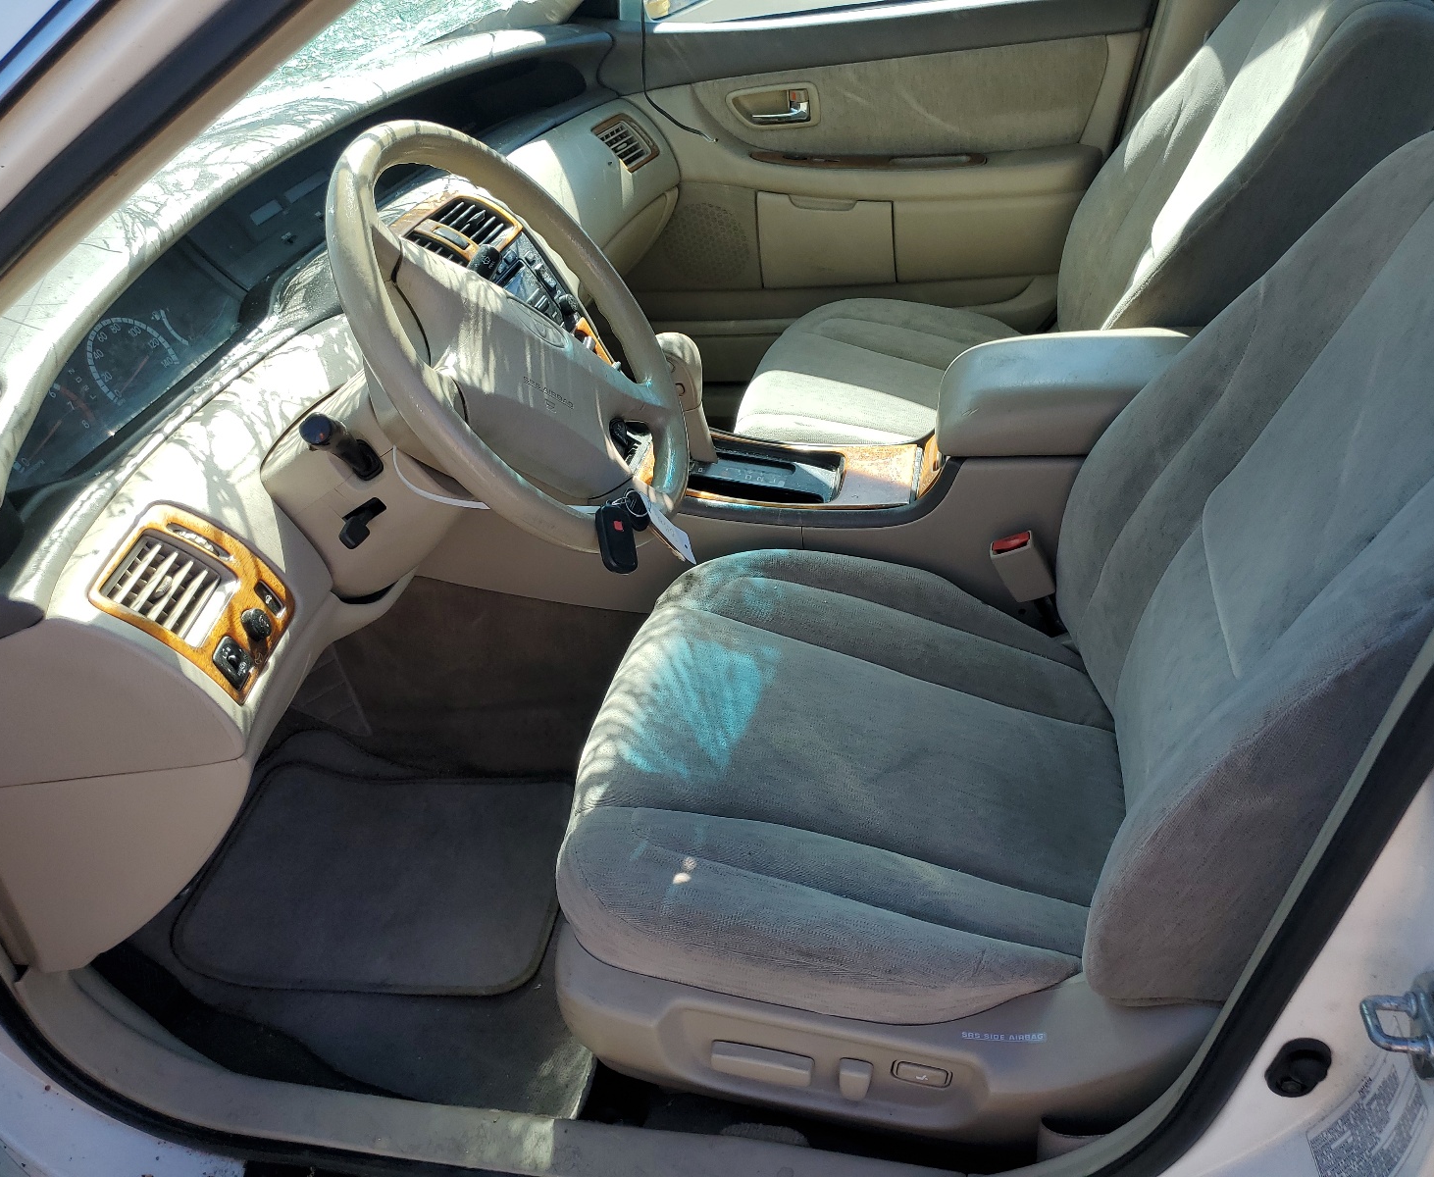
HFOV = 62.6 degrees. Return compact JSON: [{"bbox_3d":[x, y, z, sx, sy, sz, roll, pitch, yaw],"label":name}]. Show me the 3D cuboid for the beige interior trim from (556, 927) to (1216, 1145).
[{"bbox_3d":[0.134,0.350,0.962,0.510,0.195,0.085,2,34,12],"label":"beige interior trim"}]

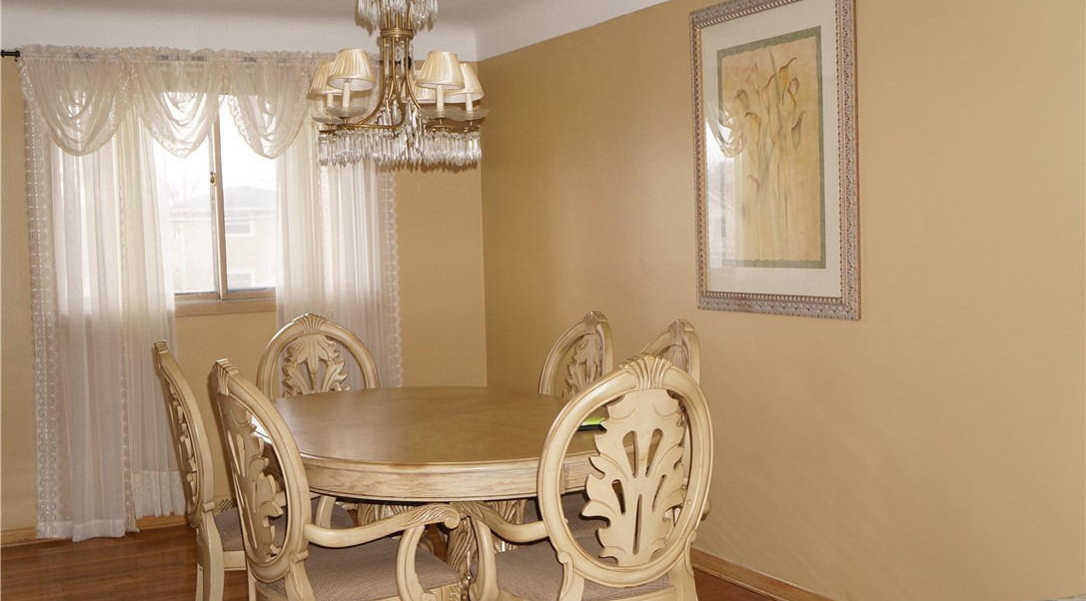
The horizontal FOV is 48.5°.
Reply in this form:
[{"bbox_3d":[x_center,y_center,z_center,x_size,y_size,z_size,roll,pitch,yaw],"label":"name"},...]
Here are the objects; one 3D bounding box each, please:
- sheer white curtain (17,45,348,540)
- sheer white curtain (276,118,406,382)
[{"bbox_3d":[-1.623,-0.058,5.842,1.611,2.314,0.160,-3,4,-23],"label":"sheer white curtain"},{"bbox_3d":[-1.039,-0.082,6.105,0.629,2.252,0.120,-3,4,-23],"label":"sheer white curtain"}]

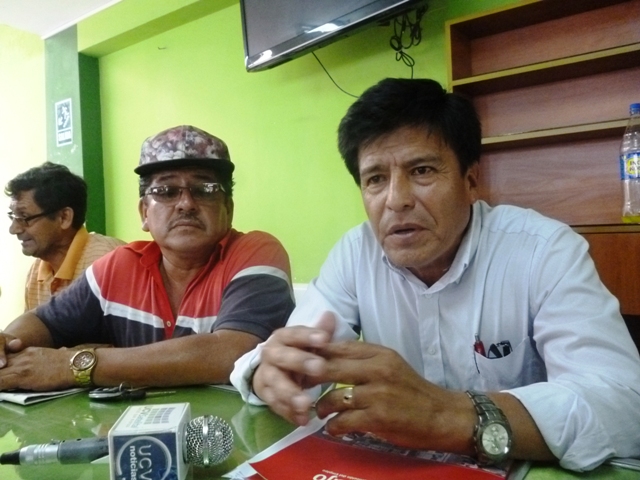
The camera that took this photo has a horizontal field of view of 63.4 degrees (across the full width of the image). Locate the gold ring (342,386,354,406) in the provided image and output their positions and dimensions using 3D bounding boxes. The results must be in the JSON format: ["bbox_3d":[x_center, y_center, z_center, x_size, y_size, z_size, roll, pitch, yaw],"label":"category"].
[{"bbox_3d":[0.029,0.161,0.530,0.008,0.022,0.022,4,-12,-10],"label":"gold ring"}]

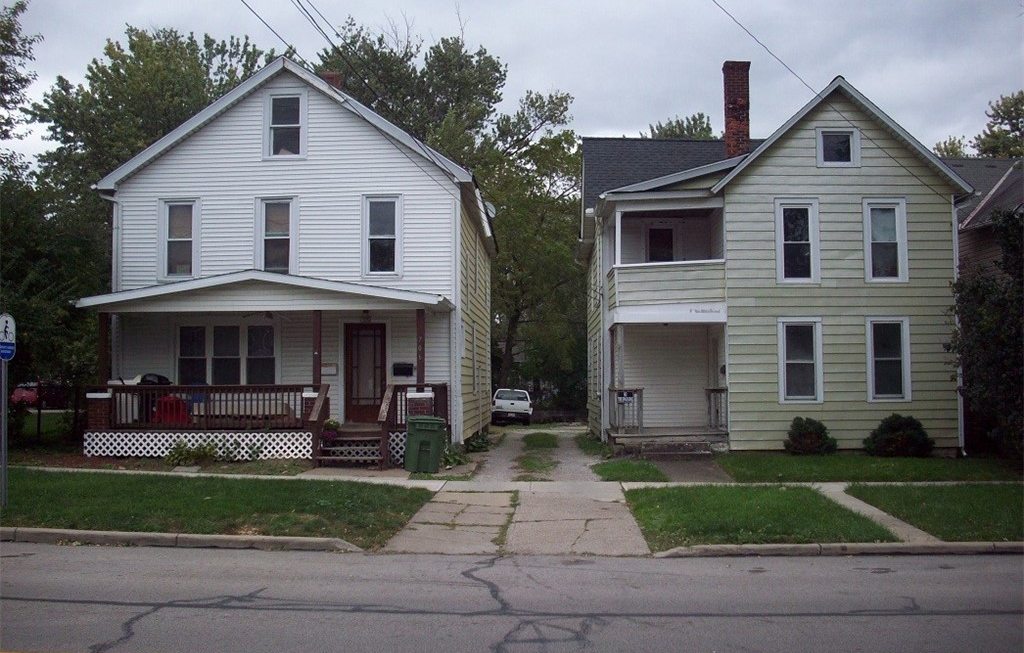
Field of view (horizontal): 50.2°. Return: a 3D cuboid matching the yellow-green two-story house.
[{"bbox_3d":[5.992,-1.592,29.294,8.000,9.050,12.700,-1,-3,2],"label":"yellow-green two-story house"}]

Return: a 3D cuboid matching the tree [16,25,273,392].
[{"bbox_3d":[-13.979,-3.466,44.194,10.600,15.300,10.000,-1,-3,2],"label":"tree"}]

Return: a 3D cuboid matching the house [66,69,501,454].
[{"bbox_3d":[-4.737,-1.740,27.787,8.050,9.400,16.200,-1,-3,2],"label":"house"}]

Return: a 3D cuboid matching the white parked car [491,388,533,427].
[{"bbox_3d":[0.048,3.693,50.301,1.760,1.650,4.800,-1,-3,2],"label":"white parked car"}]

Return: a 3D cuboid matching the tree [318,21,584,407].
[{"bbox_3d":[-3.548,-4.808,55.203,13.600,19.300,12.500,-1,-3,2],"label":"tree"}]

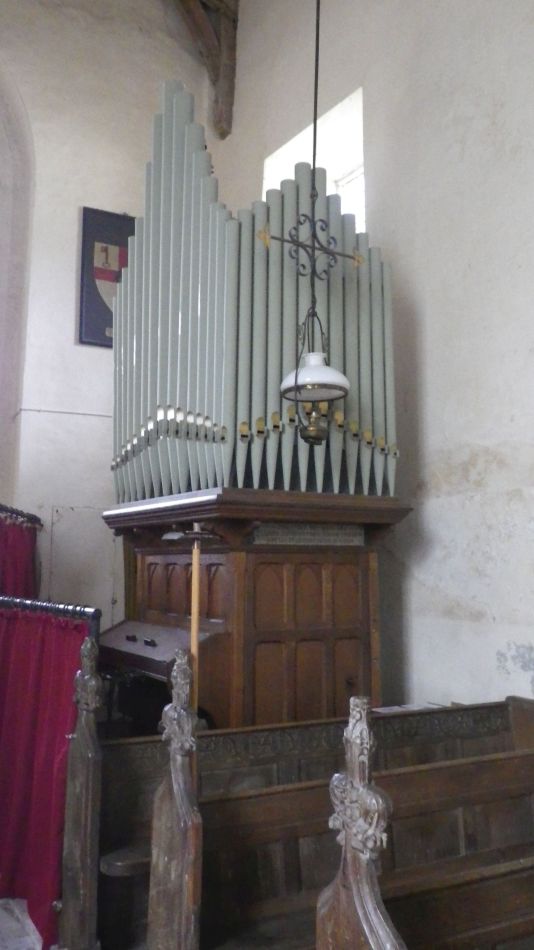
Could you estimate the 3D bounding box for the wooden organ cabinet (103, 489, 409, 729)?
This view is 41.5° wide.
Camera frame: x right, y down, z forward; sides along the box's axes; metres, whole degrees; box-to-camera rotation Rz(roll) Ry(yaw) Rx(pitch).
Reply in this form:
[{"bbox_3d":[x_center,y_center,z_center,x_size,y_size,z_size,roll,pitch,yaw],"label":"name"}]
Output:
[{"bbox_3d":[-0.170,1.183,4.798,1.517,1.935,1.659,5,-8,-33],"label":"wooden organ cabinet"}]

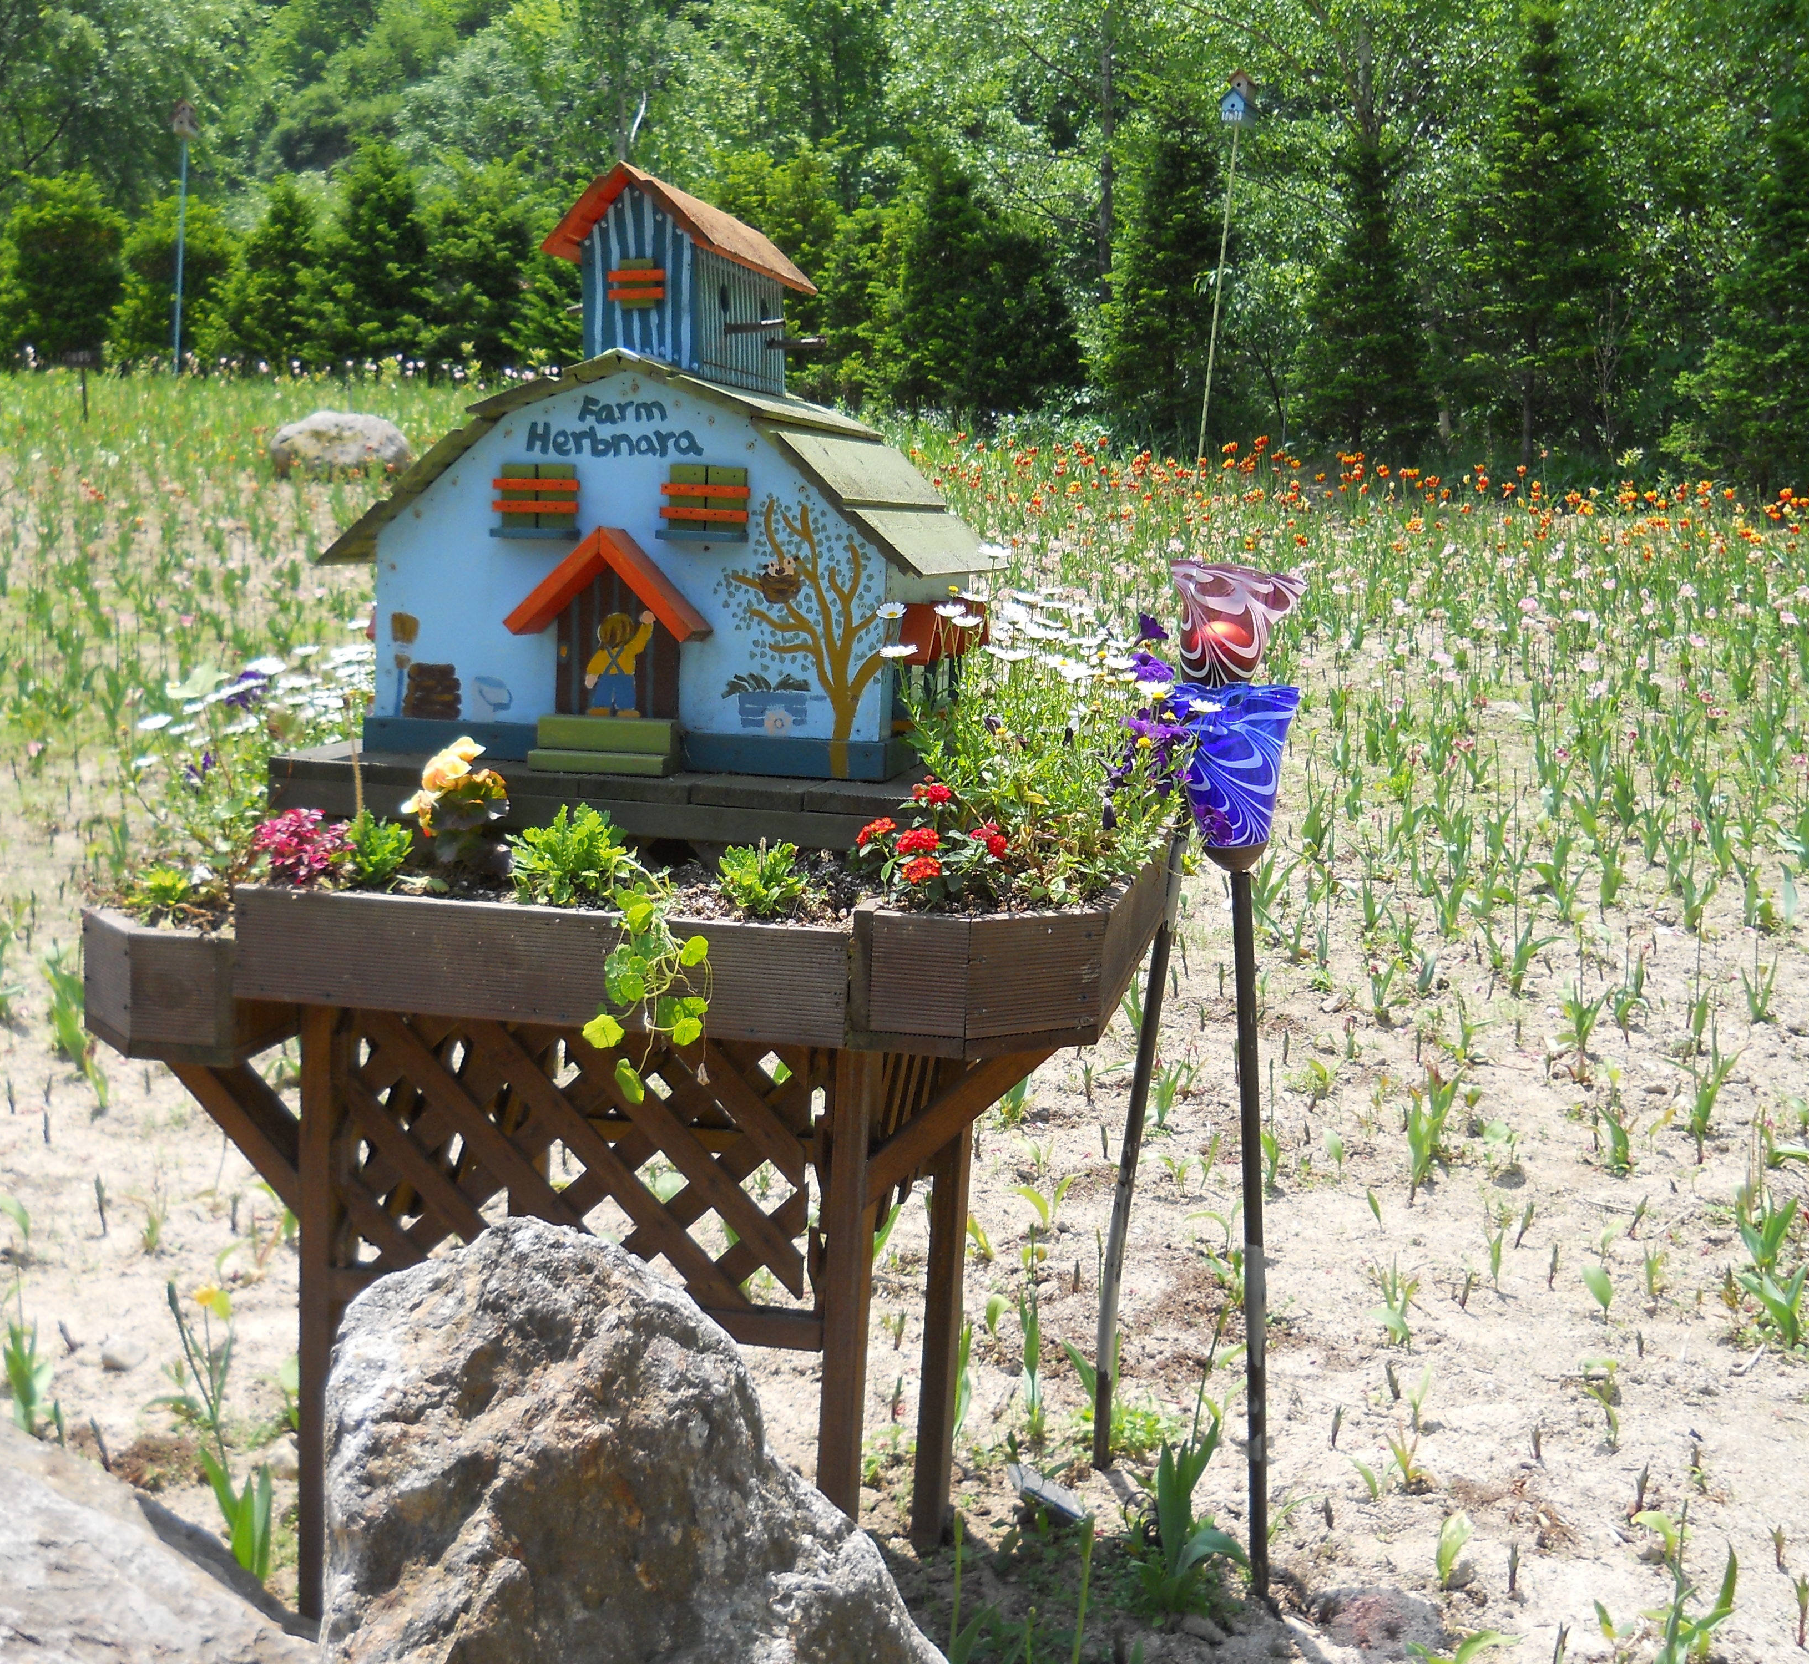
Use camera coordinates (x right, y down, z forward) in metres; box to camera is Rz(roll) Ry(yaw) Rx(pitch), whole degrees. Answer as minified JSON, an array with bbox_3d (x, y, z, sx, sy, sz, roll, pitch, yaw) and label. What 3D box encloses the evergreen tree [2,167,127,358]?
[{"bbox_3d":[-9.030,-6.039,25.500,1.300,2.110,1.300,1,7,0],"label":"evergreen tree"}]

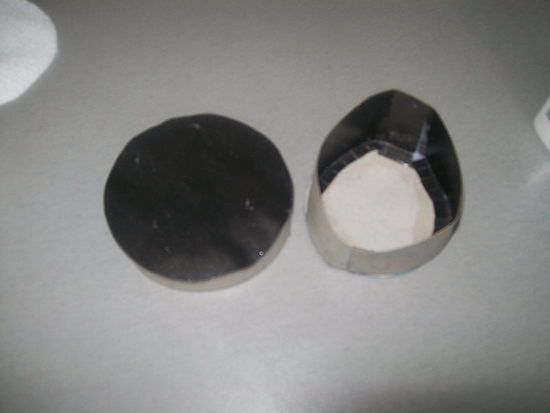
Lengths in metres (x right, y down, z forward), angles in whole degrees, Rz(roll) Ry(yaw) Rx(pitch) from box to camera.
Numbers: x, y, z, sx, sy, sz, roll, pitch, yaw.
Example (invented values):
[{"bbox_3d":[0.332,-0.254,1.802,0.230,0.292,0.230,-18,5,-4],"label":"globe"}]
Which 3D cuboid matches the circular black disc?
[{"bbox_3d":[-0.043,-0.004,0.330,0.105,0.021,0.105,0,63,-2],"label":"circular black disc"}]

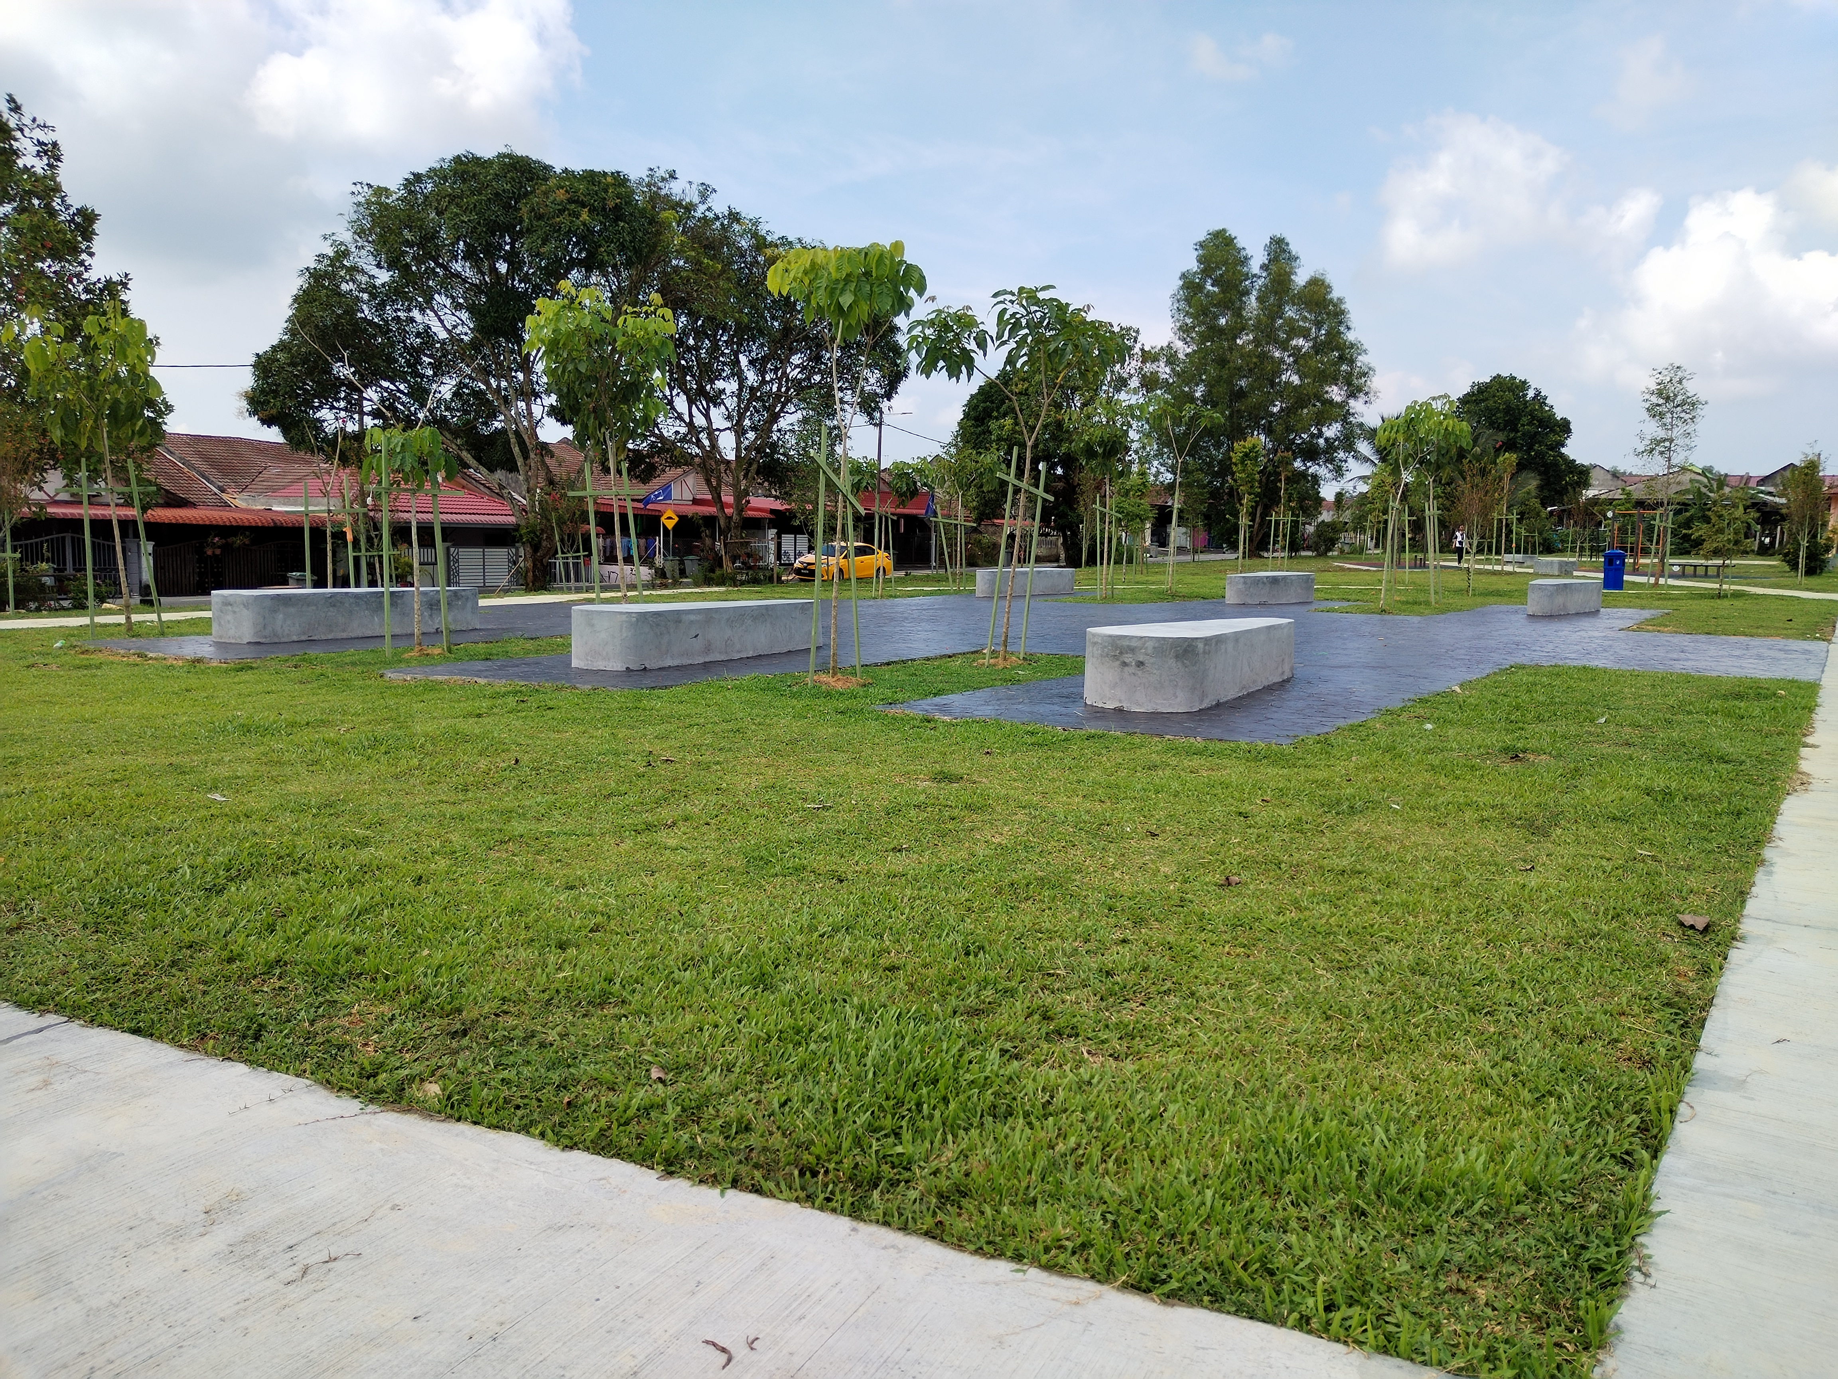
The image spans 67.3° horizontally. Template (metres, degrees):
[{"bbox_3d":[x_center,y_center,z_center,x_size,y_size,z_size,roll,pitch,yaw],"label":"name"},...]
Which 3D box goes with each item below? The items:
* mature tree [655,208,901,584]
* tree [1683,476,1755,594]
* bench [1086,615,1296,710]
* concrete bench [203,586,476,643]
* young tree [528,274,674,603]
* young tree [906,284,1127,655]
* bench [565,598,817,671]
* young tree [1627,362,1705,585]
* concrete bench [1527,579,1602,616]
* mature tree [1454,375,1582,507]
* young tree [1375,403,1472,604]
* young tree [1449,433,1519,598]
[{"bbox_3d":[-4.619,-9.158,43.357,8.175,11.569,8.175,1,6,0],"label":"mature tree"},{"bbox_3d":[17.001,-3.241,29.317,1.464,2.607,1.464,0,6,0],"label":"tree"},{"bbox_3d":[2.203,-0.241,10.817,0.880,0.520,2.950,5,7,31],"label":"bench"},{"bbox_3d":[-6.284,-0.853,15.361,0.700,0.495,3.000,5,8,35],"label":"concrete bench"},{"bbox_3d":[-5.030,-3.845,21.733,2.396,4.996,2.396,0,6,0],"label":"young tree"},{"bbox_3d":[0.942,-1.998,12.842,2.030,3.434,1.726,0,6,0],"label":"young tree"},{"bbox_3d":[-2.063,-0.560,13.323,0.880,0.520,2.950,5,8,34],"label":"bench"},{"bbox_3d":[19.309,-5.461,35.285,1.982,5.663,1.982,1,6,0],"label":"young tree"},{"bbox_3d":[11.041,-1.578,23.555,0.880,0.520,2.950,5,8,33],"label":"concrete bench"},{"bbox_3d":[27.626,-10.318,64.000,6.191,8.587,5.991,0,6,0],"label":"mature tree"},{"bbox_3d":[8.802,-3.254,24.178,1.685,3.665,1.685,0,6,0],"label":"young tree"},{"bbox_3d":[12.186,-3.641,29.620,1.435,3.242,1.435,1,6,0],"label":"young tree"}]

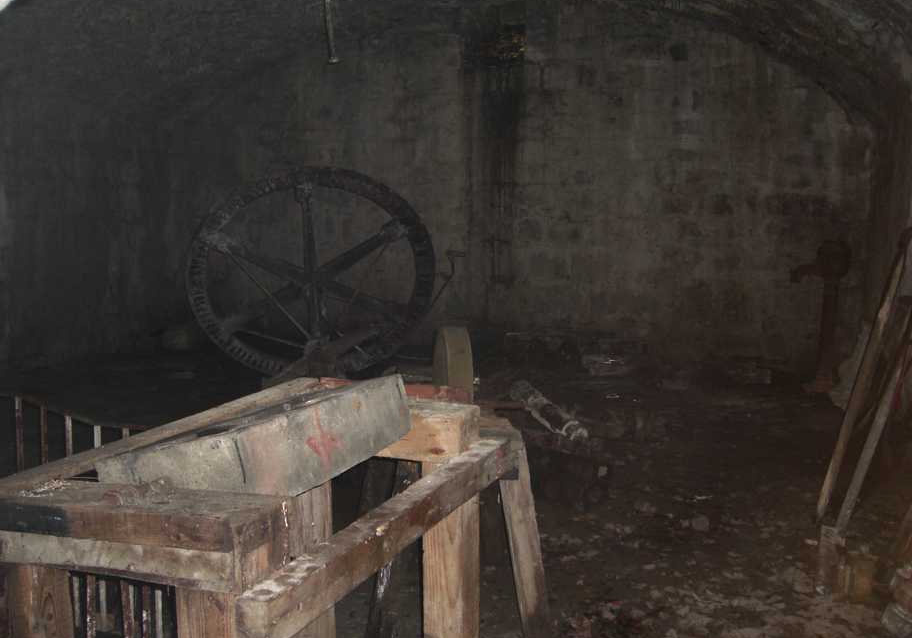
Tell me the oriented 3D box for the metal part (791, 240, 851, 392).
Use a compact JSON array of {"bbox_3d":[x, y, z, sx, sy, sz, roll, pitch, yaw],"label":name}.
[{"bbox_3d":[2.898,-0.036,7.950,0.480,1.200,0.280,-1,7,-10],"label":"metal part"}]

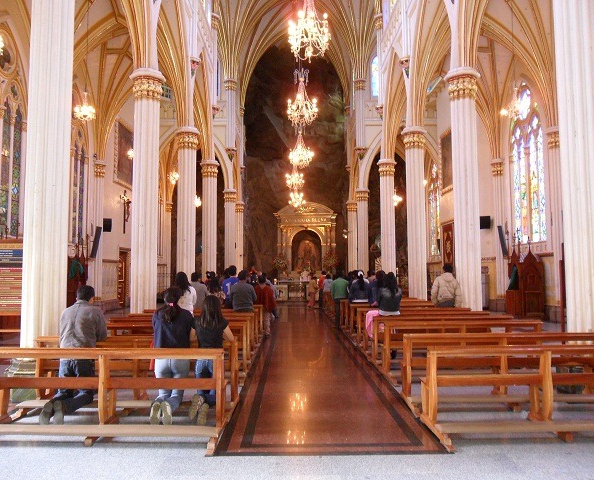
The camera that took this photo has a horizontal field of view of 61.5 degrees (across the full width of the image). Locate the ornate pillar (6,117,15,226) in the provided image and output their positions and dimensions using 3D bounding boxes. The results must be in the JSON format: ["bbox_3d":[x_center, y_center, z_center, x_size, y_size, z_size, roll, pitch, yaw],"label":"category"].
[{"bbox_3d":[-8.187,-1.930,14.263,0.137,3.197,0.481,0,-4,-1],"label":"ornate pillar"}]

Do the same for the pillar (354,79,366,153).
[{"bbox_3d":[3.505,-6.801,27.335,0.578,4.188,0.638,0,-4,-1],"label":"pillar"}]

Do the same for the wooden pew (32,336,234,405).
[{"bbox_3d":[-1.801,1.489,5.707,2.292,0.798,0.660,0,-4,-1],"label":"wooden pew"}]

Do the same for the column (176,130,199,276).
[{"bbox_3d":[-3.294,-0.426,14.929,0.740,5.948,0.740,0,-4,-1],"label":"column"}]

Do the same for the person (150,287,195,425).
[{"bbox_3d":[-1.342,1.191,5.380,0.460,1.340,0.820,-1,-4,6],"label":"person"}]

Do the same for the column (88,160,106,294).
[{"bbox_3d":[-7.930,-0.348,19.952,0.517,5.735,0.547,0,-4,-1],"label":"column"}]

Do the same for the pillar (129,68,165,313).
[{"bbox_3d":[-3.392,-0.845,11.157,0.760,6.136,0.760,0,-4,-1],"label":"pillar"}]

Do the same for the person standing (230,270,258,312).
[{"bbox_3d":[-1.010,1.376,9.415,0.524,1.598,0.319,0,-4,-1],"label":"person standing"}]

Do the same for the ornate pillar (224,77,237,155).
[{"bbox_3d":[-3.573,-6.666,27.228,0.578,4.393,0.669,0,-4,-1],"label":"ornate pillar"}]

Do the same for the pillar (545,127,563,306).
[{"bbox_3d":[7.824,-0.723,15.108,0.420,5.433,0.520,0,-4,-1],"label":"pillar"}]

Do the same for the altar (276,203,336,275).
[{"bbox_3d":[0.554,0.265,32.445,4.134,5.446,1.216,0,-4,-1],"label":"altar"}]

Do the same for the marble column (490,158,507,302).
[{"bbox_3d":[8.178,-0.413,20.179,0.517,5.842,0.547,0,-4,-1],"label":"marble column"}]

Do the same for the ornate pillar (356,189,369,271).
[{"bbox_3d":[3.449,0.306,25.677,0.740,5.948,0.740,0,-4,-1],"label":"ornate pillar"}]

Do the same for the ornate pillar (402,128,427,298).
[{"bbox_3d":[3.600,-0.456,15.029,0.740,5.948,0.740,0,-4,-1],"label":"ornate pillar"}]

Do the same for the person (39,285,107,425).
[{"bbox_3d":[-2.372,1.183,5.396,0.580,1.370,0.860,-1,-4,9],"label":"person"}]

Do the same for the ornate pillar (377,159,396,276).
[{"bbox_3d":[3.540,-0.153,19.269,0.740,5.948,0.740,0,-4,-1],"label":"ornate pillar"}]

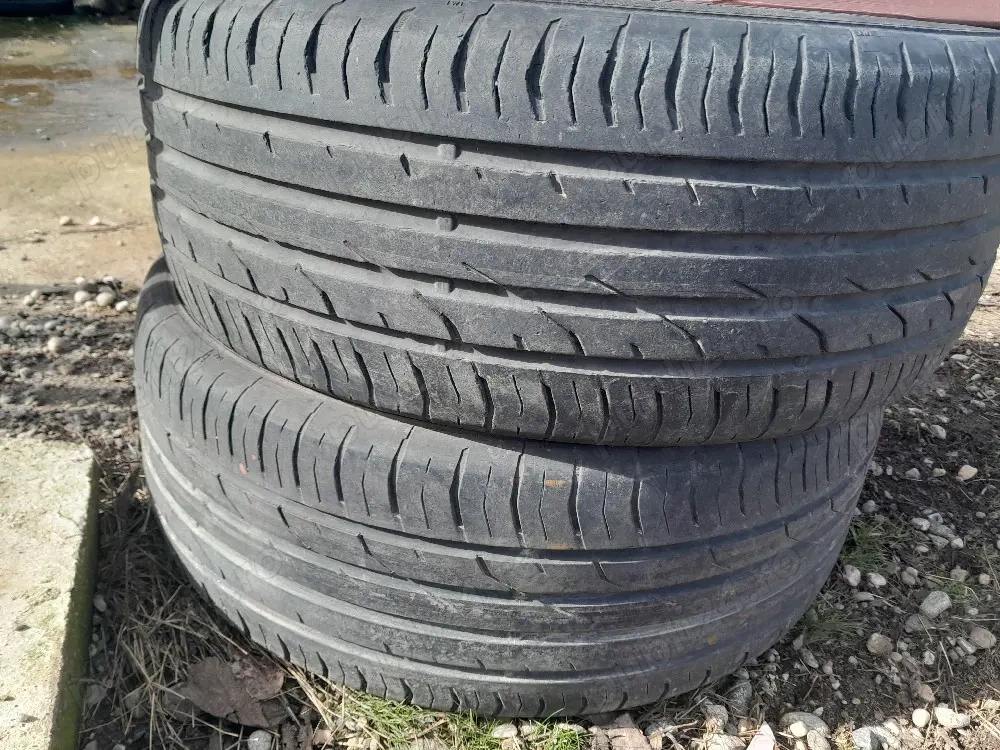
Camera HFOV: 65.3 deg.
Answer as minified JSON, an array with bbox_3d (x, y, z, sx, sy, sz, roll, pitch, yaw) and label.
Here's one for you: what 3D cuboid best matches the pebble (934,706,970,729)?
[{"bbox_3d":[0.322,0.244,0.555,0.025,0.011,0.013,14,29,15],"label":"pebble"}]

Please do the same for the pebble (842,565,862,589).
[{"bbox_3d":[0.307,0.174,0.679,0.015,0.013,0.021,10,29,8],"label":"pebble"}]

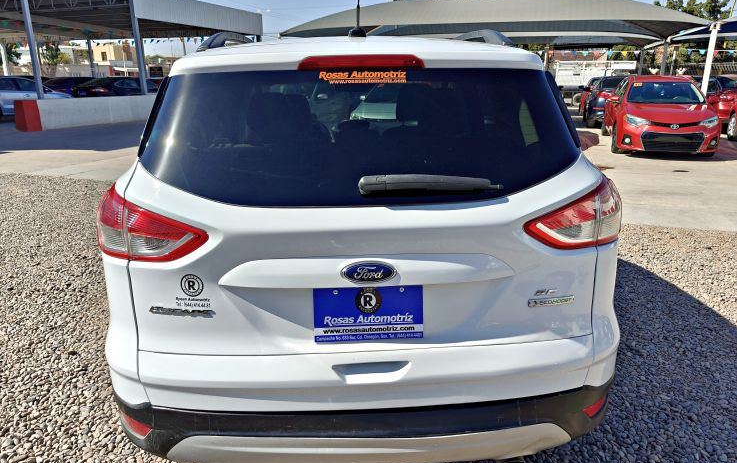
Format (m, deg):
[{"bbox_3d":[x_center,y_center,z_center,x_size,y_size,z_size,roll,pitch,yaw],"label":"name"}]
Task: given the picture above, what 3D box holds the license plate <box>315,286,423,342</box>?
[{"bbox_3d":[0.003,0.232,1.362,0.303,0.153,0.006,-2,18,-2],"label":"license plate"}]

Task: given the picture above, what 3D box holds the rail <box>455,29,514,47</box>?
[{"bbox_3d":[0.456,-0.895,2.388,0.070,0.090,1.500,-2,18,-2],"label":"rail"}]

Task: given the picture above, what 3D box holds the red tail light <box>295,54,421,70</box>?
[{"bbox_3d":[-0.018,-0.482,1.401,0.378,0.045,0.050,-2,18,-2],"label":"red tail light"}]

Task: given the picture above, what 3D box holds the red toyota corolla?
[{"bbox_3d":[6.390,-2.680,10.920,1.776,1.455,4.620,6,19,20],"label":"red toyota corolla"}]

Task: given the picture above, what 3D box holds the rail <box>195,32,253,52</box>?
[{"bbox_3d":[-0.583,-0.866,2.352,0.070,0.090,1.500,-2,18,-2],"label":"rail"}]

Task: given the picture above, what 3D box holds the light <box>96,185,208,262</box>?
[{"bbox_3d":[-0.637,0.003,1.424,0.420,0.185,0.300,-2,18,-2],"label":"light"}]

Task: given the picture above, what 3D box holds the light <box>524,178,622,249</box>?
[{"bbox_3d":[0.622,-0.032,1.468,0.420,0.185,0.300,-2,18,-2],"label":"light"}]

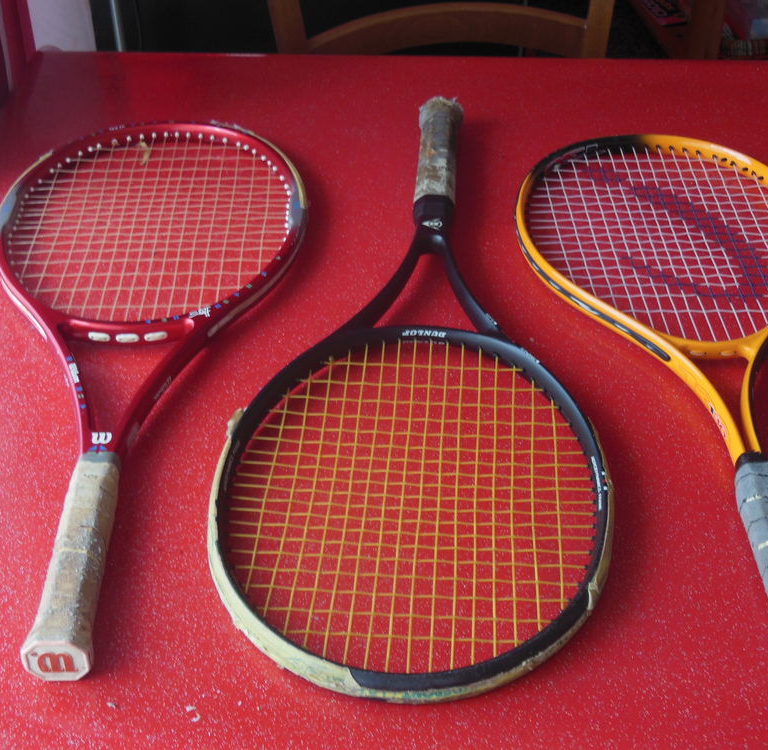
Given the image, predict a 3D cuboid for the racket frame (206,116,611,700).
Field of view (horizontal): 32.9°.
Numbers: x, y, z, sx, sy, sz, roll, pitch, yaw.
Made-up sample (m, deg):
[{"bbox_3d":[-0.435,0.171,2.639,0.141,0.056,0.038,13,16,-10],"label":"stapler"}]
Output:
[{"bbox_3d":[0.030,-0.036,1.008,0.269,0.036,0.691,2,38,3],"label":"racket frame"}]

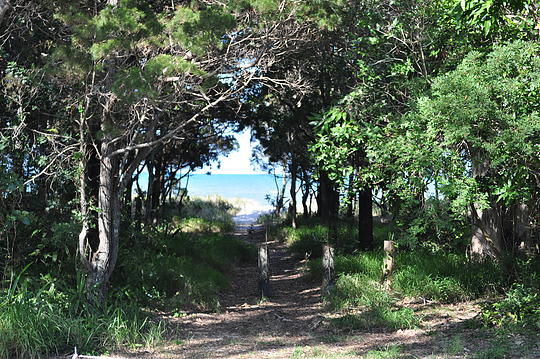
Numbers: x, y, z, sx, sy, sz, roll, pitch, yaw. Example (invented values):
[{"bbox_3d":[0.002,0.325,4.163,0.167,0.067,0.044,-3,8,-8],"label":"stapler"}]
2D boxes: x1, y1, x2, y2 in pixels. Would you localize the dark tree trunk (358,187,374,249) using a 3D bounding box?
[{"bbox_3d":[2.003,0.804,28.000,0.291,1.318,0.291,0,0,0],"label":"dark tree trunk"}]

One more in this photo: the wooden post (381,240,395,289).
[{"bbox_3d":[1.655,1.215,19.000,0.148,0.697,0.148,0,0,0],"label":"wooden post"}]

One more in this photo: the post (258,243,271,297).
[{"bbox_3d":[-0.075,1.235,18.300,0.142,0.733,0.142,0,0,0],"label":"post"}]

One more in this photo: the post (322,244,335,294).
[{"bbox_3d":[0.802,1.245,18.500,0.151,0.693,0.151,0,0,0],"label":"post"}]

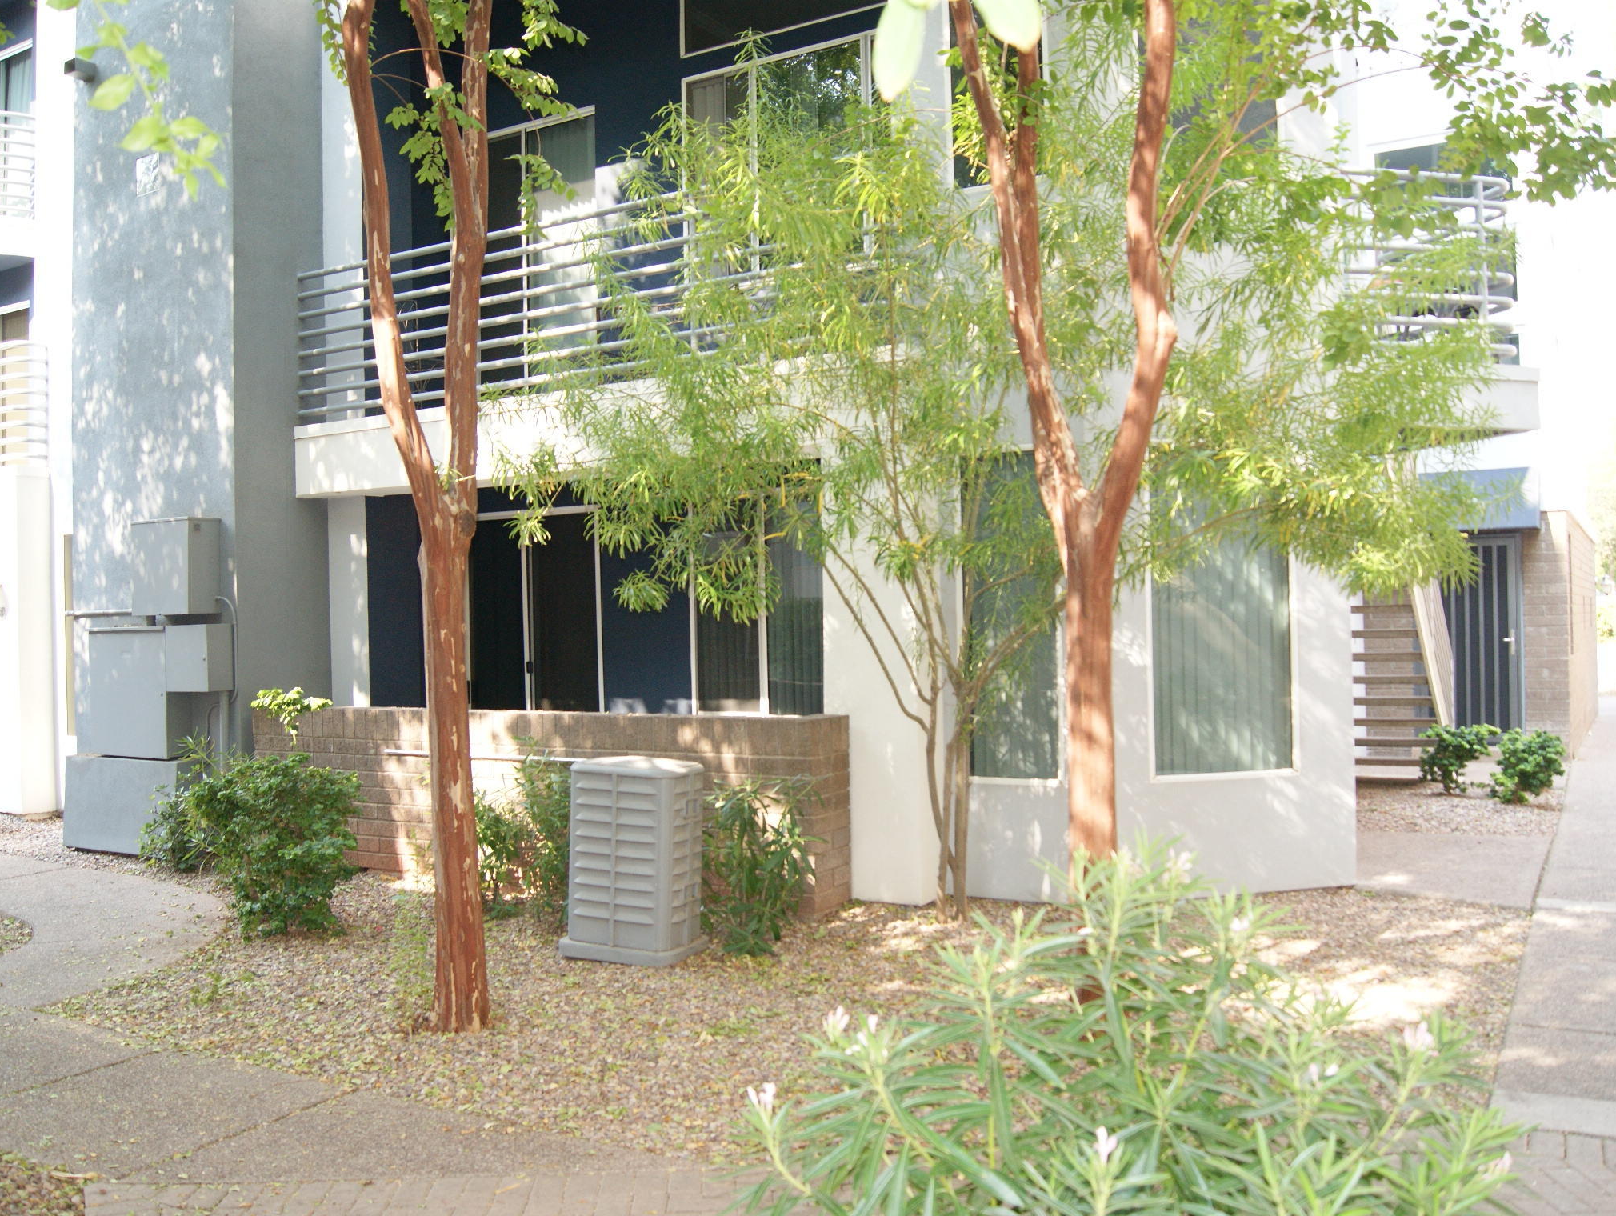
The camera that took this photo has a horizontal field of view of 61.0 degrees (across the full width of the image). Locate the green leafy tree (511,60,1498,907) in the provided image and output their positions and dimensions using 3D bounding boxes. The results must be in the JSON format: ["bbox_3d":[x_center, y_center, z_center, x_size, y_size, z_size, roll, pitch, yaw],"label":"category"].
[{"bbox_3d":[0.933,-0.500,6.650,4.650,4.150,2.800,-1,-1,0],"label":"green leafy tree"}]

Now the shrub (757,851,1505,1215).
[{"bbox_3d":[0.508,1.025,2.252,1.200,1.200,1.100,-1,0,0],"label":"shrub"}]

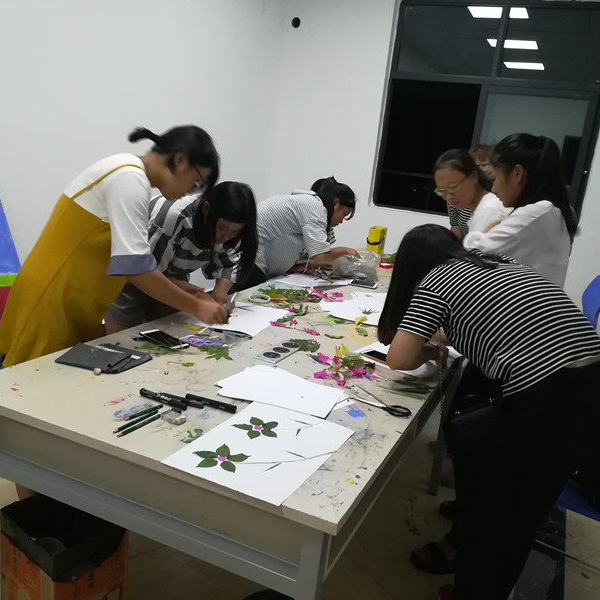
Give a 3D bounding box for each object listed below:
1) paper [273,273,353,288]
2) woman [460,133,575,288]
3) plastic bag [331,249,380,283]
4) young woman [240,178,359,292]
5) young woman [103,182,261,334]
[{"bbox_3d":[0.100,-0.118,3.372,0.300,0.015,0.420,14,16,30],"label":"paper"},{"bbox_3d":[0.839,0.130,2.502,0.420,1.600,0.460,14,16,29],"label":"woman"},{"bbox_3d":[0.321,-0.199,3.490,0.220,0.160,0.250,3,14,-14],"label":"plastic bag"},{"bbox_3d":[-0.058,-0.082,3.607,0.760,1.300,0.470,6,14,-2],"label":"young woman"},{"bbox_3d":[-0.532,0.102,2.665,0.660,1.290,0.460,7,14,3],"label":"young woman"}]

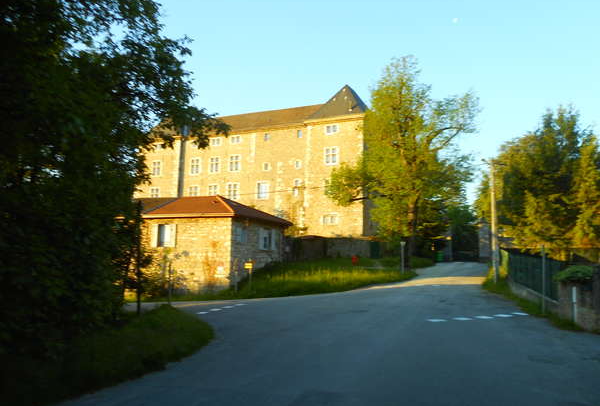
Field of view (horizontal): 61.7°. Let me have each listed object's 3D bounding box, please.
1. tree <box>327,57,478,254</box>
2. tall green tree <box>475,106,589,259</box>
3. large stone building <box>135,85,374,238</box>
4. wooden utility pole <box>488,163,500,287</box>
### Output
[{"bbox_3d":[8.818,-4.134,43.245,12.500,17.700,12.000,1,-8,0],"label":"tree"},{"bbox_3d":[16.961,-1.300,36.831,8.000,11.820,8.000,1,-8,0],"label":"tall green tree"},{"bbox_3d":[-6.073,-4.268,73.809,35.500,22.500,12.000,-2,-9,24],"label":"large stone building"},{"bbox_3d":[10.040,0.952,25.949,0.300,6.380,0.300,1,-8,0],"label":"wooden utility pole"}]

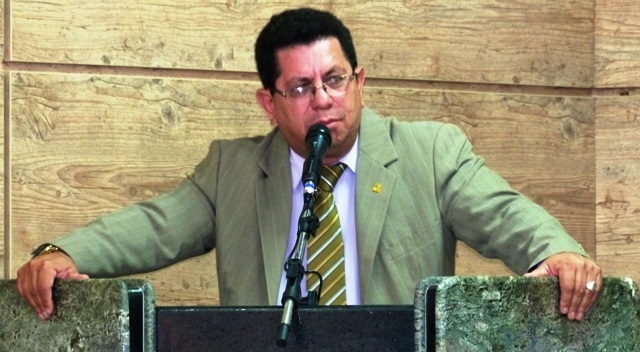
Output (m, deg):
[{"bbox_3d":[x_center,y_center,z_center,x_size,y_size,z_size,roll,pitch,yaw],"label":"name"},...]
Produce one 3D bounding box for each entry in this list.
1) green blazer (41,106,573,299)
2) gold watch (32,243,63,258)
[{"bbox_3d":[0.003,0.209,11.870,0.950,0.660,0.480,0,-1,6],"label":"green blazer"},{"bbox_3d":[-0.474,0.141,11.620,0.062,0.050,0.042,-8,28,39],"label":"gold watch"}]

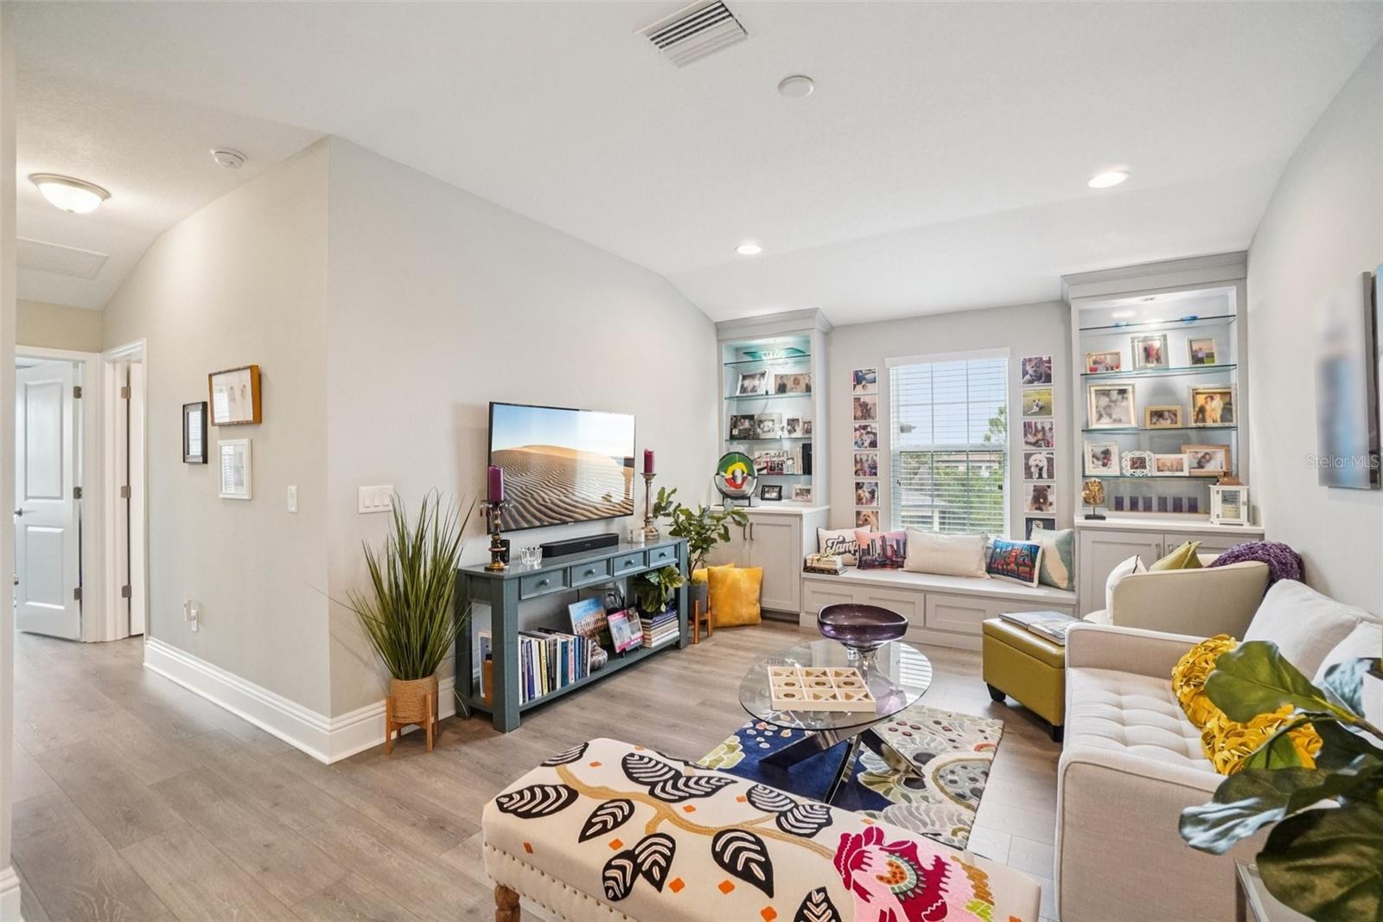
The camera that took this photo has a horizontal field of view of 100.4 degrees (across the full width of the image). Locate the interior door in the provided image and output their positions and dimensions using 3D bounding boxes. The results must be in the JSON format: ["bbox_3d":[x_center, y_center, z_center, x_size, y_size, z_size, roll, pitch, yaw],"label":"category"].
[{"bbox_3d":[-4.910,0.295,4.390,0.813,2.030,0.036,0,0,20],"label":"interior door"}]

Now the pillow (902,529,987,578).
[{"bbox_3d":[1.992,0.718,4.511,0.570,0.330,0.130,0,-18,32],"label":"pillow"}]

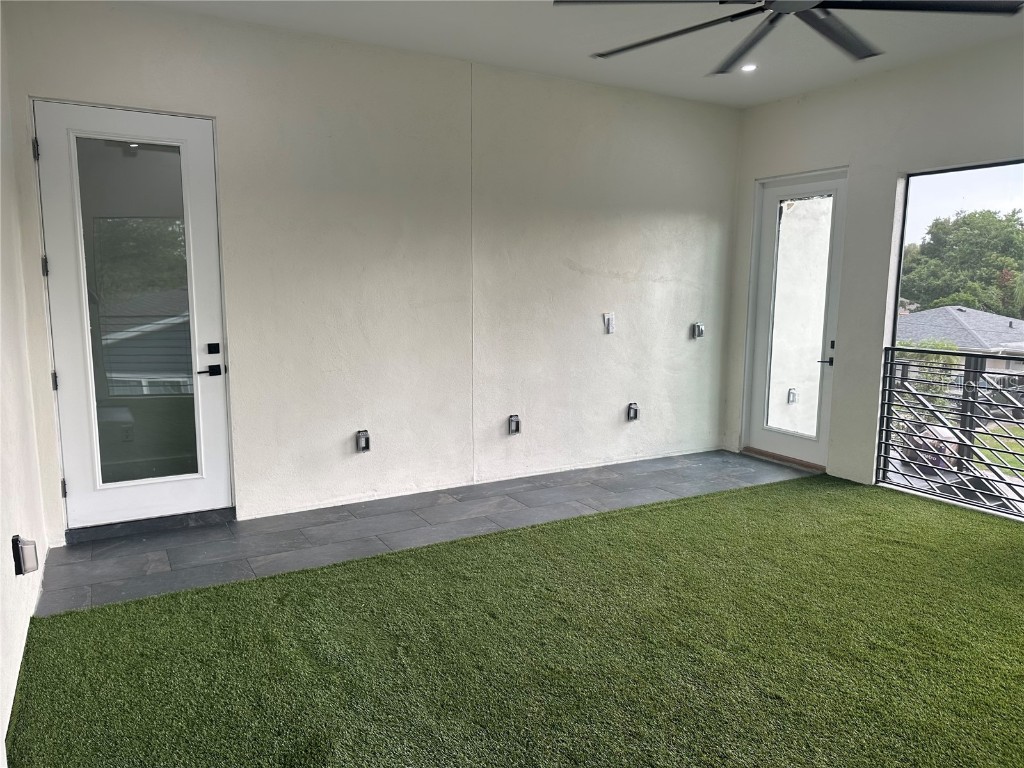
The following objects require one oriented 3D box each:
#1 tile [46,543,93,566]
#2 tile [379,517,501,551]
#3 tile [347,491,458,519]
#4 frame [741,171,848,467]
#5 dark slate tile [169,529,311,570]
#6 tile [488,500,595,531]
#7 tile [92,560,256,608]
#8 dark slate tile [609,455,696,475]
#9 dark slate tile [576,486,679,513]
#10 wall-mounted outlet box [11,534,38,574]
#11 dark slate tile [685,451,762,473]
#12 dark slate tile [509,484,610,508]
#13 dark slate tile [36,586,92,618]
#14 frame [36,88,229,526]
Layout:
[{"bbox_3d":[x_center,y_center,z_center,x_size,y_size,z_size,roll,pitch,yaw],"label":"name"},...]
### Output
[{"bbox_3d":[-2.534,0.980,4.072,0.211,0.012,0.328,-4,9,-30],"label":"tile"},{"bbox_3d":[-0.434,0.941,4.443,0.757,0.013,0.320,-4,9,-30],"label":"tile"},{"bbox_3d":[-0.782,0.857,5.031,0.757,0.013,0.343,-4,9,-30],"label":"tile"},{"bbox_3d":[2.441,-0.535,6.161,0.120,2.465,0.940,-4,9,-30],"label":"frame"},{"bbox_3d":[-1.600,0.972,4.190,0.759,0.012,0.366,-4,9,-30],"label":"dark slate tile"},{"bbox_3d":[0.223,0.900,4.829,0.759,0.012,0.340,-4,9,-30],"label":"tile"},{"bbox_3d":[-1.746,1.035,3.693,0.757,0.013,0.320,-4,9,-30],"label":"tile"},{"bbox_3d":[1.184,0.723,6.194,0.755,0.012,0.328,-4,9,-30],"label":"dark slate tile"},{"bbox_3d":[0.881,0.854,5.205,0.759,0.012,0.340,-4,9,-30],"label":"dark slate tile"},{"bbox_3d":[-1.973,0.687,2.886,0.073,0.142,0.090,-4,9,-30],"label":"wall-mounted outlet box"},{"bbox_3d":[1.806,0.679,6.549,0.669,0.012,0.328,-4,9,-30],"label":"dark slate tile"},{"bbox_3d":[0.371,0.835,5.323,0.755,0.012,0.375,-4,9,-30],"label":"dark slate tile"},{"bbox_3d":[-2.172,1.065,3.449,0.225,0.013,0.320,-4,9,-30],"label":"dark slate tile"},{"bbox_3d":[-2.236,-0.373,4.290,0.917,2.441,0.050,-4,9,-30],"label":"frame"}]

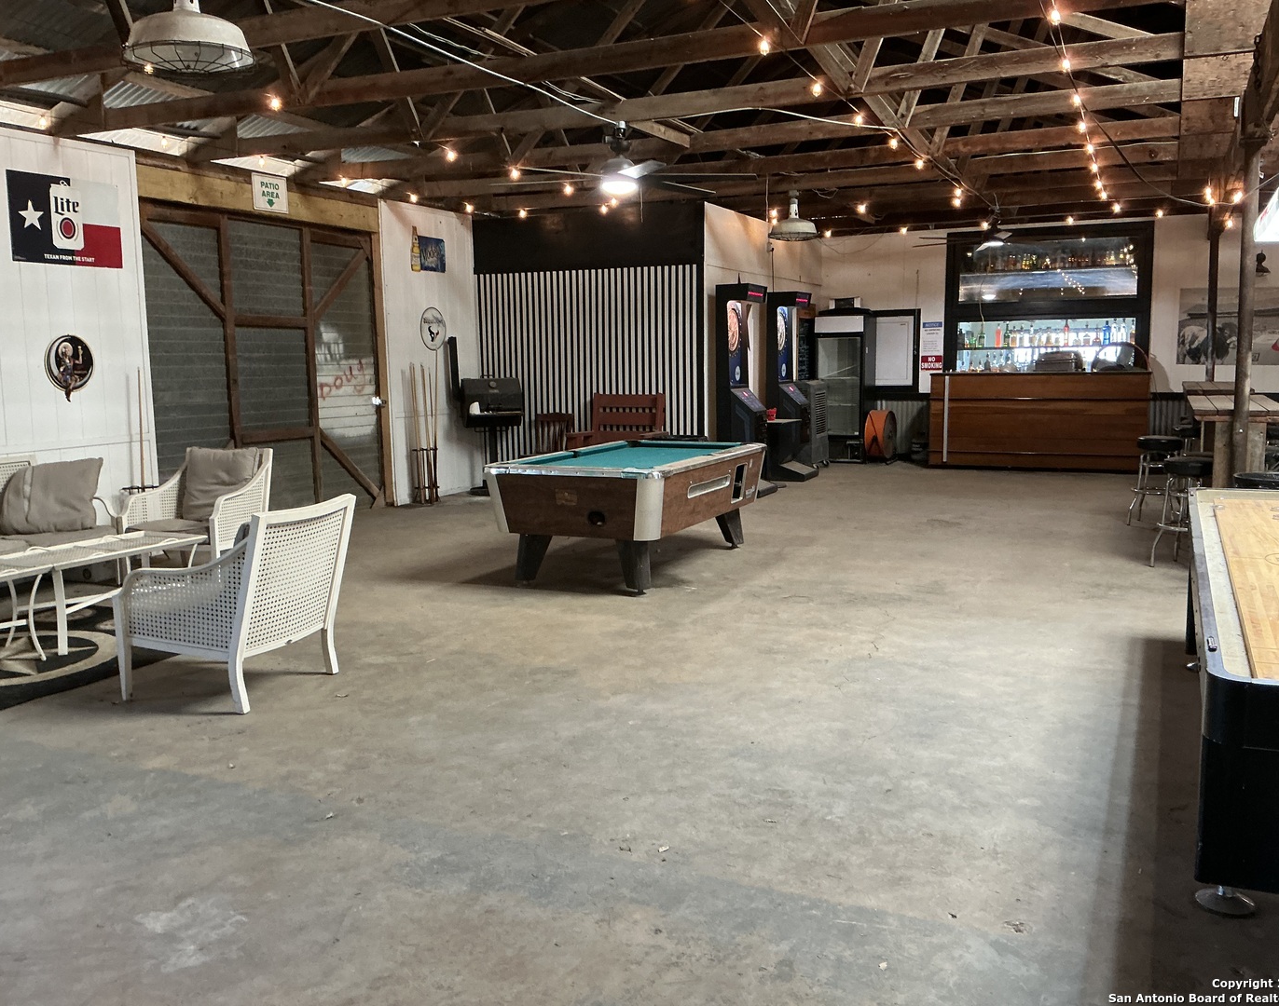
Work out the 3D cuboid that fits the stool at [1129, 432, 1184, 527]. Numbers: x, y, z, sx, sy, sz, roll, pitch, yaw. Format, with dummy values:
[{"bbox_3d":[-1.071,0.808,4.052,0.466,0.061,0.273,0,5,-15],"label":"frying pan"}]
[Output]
[{"bbox_3d":[4.701,-0.211,9.838,0.460,0.770,0.460,3,9,26],"label":"stool"}]

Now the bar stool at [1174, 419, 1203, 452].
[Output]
[{"bbox_3d":[5.614,-0.377,11.031,0.460,0.770,0.460,3,9,26],"label":"bar stool"}]

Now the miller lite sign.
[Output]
[{"bbox_3d":[-4.246,-2.093,8.084,0.020,0.630,0.915,3,9,26],"label":"miller lite sign"}]

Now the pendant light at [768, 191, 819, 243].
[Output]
[{"bbox_3d":[1.533,-2.848,10.800,0.480,0.500,0.480,-1,8,0],"label":"pendant light"}]

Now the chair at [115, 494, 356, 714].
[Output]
[{"bbox_3d":[-1.773,0.409,4.811,0.799,0.834,0.685,2,7,19],"label":"chair"}]

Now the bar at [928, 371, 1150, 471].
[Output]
[{"bbox_3d":[5.151,-1.061,14.090,2.632,1.244,0.750,2,8,24],"label":"bar"}]

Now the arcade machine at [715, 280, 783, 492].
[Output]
[{"bbox_3d":[1.169,-1.196,11.630,0.490,2.214,0.730,2,8,24],"label":"arcade machine"}]

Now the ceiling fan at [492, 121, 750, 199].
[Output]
[{"bbox_3d":[-0.131,-2.332,7.350,1.850,0.500,1.850,-1,8,0],"label":"ceiling fan"}]

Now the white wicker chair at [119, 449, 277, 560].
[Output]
[{"bbox_3d":[-3.227,0.091,8.008,0.720,0.919,0.884,1,8,11],"label":"white wicker chair"}]

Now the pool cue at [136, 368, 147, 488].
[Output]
[{"bbox_3d":[-3.723,-0.307,8.131,0.030,1.418,0.030,-1,1,24],"label":"pool cue"}]

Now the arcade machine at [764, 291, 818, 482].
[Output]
[{"bbox_3d":[1.891,-1.413,13.245,0.490,2.230,0.730,2,8,24],"label":"arcade machine"}]

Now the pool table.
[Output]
[{"bbox_3d":[0.015,0.062,7.655,1.290,0.785,2.330,2,8,23],"label":"pool table"}]

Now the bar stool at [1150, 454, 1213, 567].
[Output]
[{"bbox_3d":[4.038,0.068,7.976,0.460,0.770,0.460,3,9,26],"label":"bar stool"}]

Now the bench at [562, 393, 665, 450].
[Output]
[{"bbox_3d":[-0.246,-0.542,11.477,0.950,1.140,0.680,3,9,26],"label":"bench"}]

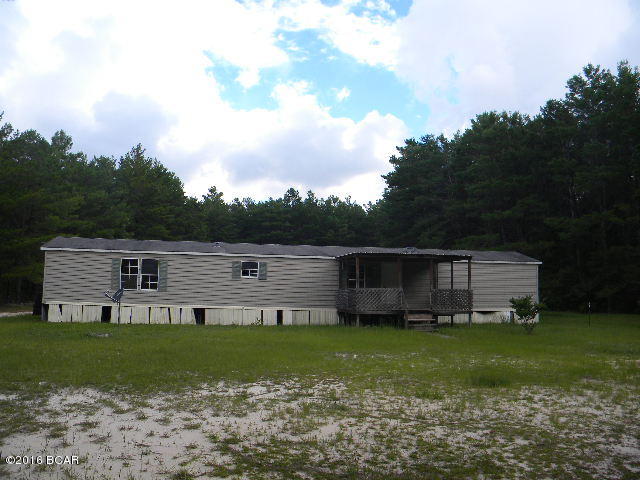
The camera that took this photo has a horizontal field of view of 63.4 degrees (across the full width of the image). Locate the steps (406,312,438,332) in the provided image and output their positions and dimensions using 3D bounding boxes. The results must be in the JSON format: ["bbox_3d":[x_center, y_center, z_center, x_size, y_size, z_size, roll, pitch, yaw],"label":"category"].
[{"bbox_3d":[4.084,3.293,20.720,1.190,0.700,0.950,2,-5,-6],"label":"steps"}]

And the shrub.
[{"bbox_3d":[7.539,2.720,18.900,1.300,1.430,1.200,2,-5,-6],"label":"shrub"}]

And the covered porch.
[{"bbox_3d":[3.662,2.252,22.993,4.980,3.000,3.500,2,-5,-6],"label":"covered porch"}]

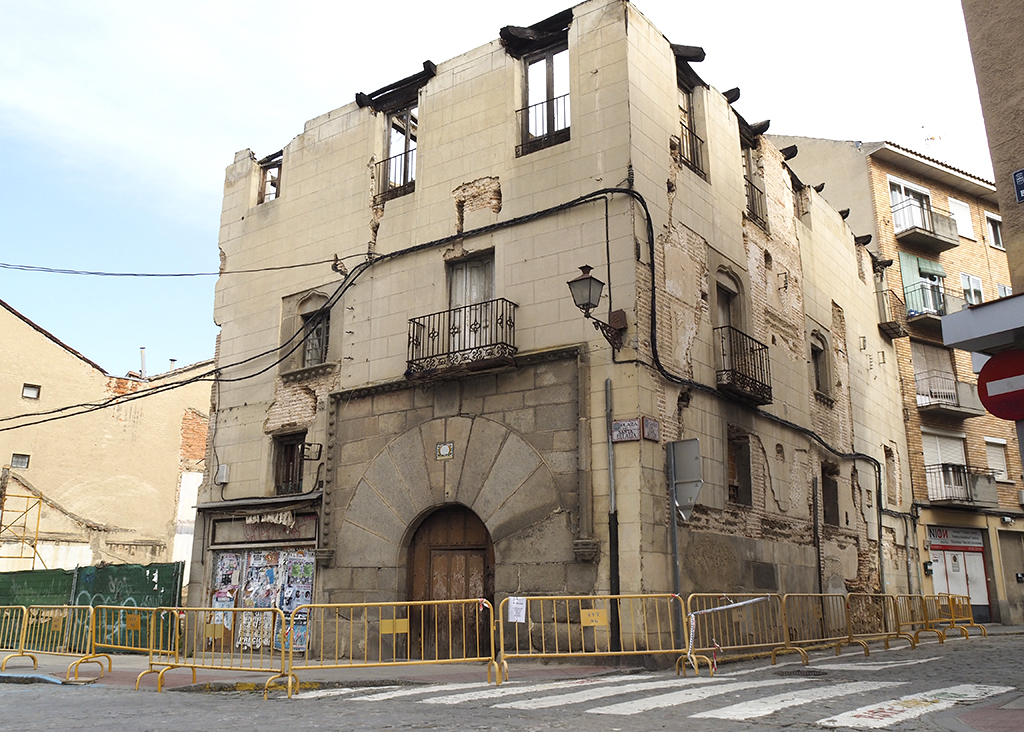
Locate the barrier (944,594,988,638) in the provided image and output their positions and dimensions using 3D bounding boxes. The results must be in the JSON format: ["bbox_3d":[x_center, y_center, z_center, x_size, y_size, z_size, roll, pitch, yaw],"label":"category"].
[{"bbox_3d":[11.390,6.344,20.923,0.530,1.020,2.480,-11,-20,36],"label":"barrier"}]

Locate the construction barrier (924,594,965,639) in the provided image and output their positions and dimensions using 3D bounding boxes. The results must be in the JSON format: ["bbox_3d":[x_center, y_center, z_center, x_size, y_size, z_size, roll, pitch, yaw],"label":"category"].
[{"bbox_3d":[9.848,5.786,18.995,0.530,1.020,2.480,-12,-20,36],"label":"construction barrier"}]

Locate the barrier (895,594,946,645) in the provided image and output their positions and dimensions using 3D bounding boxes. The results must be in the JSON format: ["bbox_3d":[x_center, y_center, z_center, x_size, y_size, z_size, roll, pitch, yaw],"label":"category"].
[{"bbox_3d":[8.364,5.307,17.286,0.500,1.040,2.480,-11,-19,36],"label":"barrier"}]

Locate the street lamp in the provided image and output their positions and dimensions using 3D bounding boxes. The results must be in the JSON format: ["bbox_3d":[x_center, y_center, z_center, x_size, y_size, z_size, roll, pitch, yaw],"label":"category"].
[{"bbox_3d":[1.341,-0.895,12.742,0.430,1.090,1.280,-10,-19,33],"label":"street lamp"}]

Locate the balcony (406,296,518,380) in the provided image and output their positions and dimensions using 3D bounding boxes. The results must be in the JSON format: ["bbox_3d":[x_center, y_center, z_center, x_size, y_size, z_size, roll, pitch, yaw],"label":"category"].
[{"bbox_3d":[-0.902,-0.402,14.677,2.130,1.150,0.470,-10,-19,33],"label":"balcony"}]

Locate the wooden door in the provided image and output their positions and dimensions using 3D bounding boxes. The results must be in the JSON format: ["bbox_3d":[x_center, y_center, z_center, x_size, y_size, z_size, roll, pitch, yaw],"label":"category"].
[{"bbox_3d":[-1.036,3.752,14.376,2.000,2.550,0.160,-10,-18,31],"label":"wooden door"}]

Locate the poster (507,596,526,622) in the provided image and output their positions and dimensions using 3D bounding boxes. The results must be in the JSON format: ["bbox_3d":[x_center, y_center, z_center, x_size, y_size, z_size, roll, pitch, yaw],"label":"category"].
[{"bbox_3d":[0.071,3.147,10.692,0.215,0.305,0.020,3,-16,-12],"label":"poster"}]

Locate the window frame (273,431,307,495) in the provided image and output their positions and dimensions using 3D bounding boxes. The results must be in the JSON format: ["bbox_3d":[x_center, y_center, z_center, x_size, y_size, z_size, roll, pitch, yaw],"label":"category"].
[{"bbox_3d":[-4.498,2.017,16.916,0.920,1.210,0.170,-10,-19,33],"label":"window frame"}]

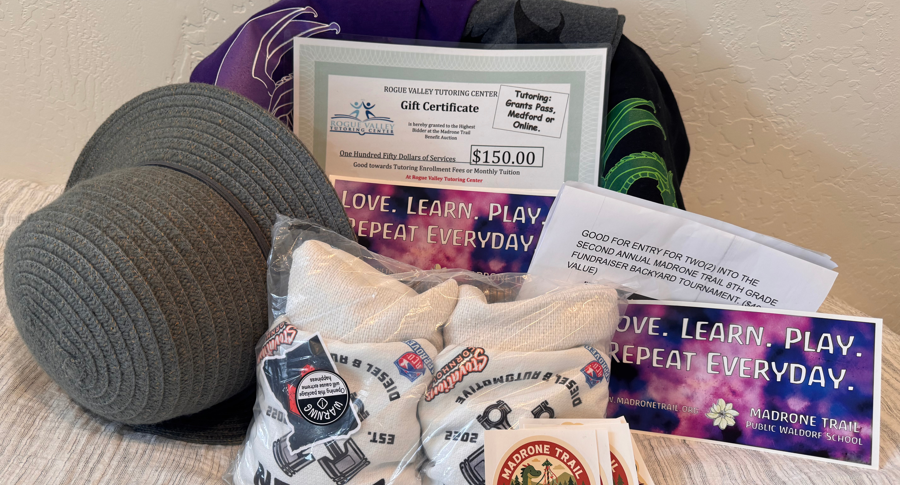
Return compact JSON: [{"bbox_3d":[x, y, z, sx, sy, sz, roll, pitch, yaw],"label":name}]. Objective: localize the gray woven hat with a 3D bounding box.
[{"bbox_3d":[-0.213,0.041,0.426,0.286,0.286,0.116,11,18,19],"label":"gray woven hat"}]

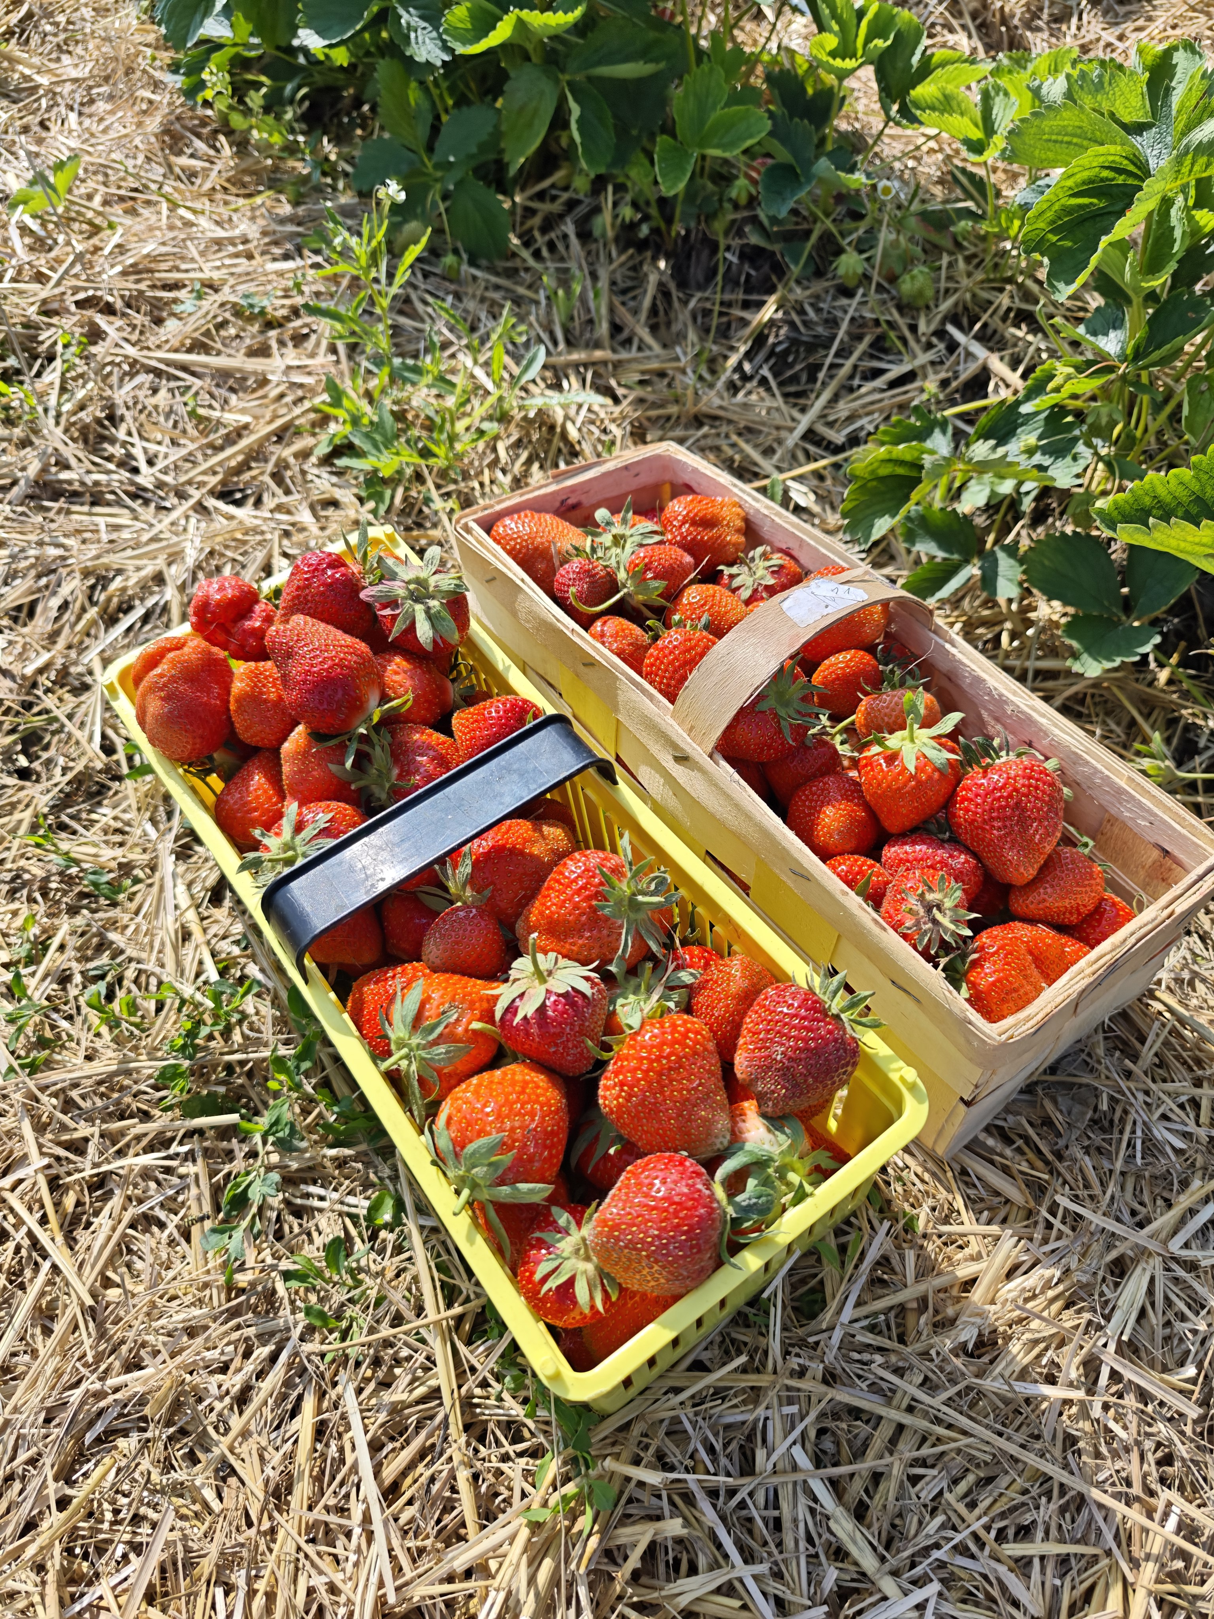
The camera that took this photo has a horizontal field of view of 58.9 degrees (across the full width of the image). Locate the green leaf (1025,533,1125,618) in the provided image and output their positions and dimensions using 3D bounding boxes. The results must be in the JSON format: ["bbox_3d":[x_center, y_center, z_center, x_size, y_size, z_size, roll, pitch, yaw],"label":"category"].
[{"bbox_3d":[0.260,-0.131,0.600,0.048,0.012,0.063,-40,68,-17],"label":"green leaf"}]

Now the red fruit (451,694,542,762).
[{"bbox_3d":[-0.048,-0.032,0.477,0.042,0.037,0.037,-22,16,14],"label":"red fruit"}]

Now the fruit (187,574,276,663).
[{"bbox_3d":[-0.163,-0.083,0.468,0.038,0.035,0.035,-1,53,1],"label":"fruit"}]

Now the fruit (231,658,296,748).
[{"bbox_3d":[-0.149,-0.046,0.470,0.034,0.038,0.034,-4,53,0],"label":"fruit"}]

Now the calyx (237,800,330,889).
[{"bbox_3d":[-0.120,0.013,0.403,0.039,0.037,0.017,12,11,11],"label":"calyx"}]

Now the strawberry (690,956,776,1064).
[{"bbox_3d":[0.048,0.077,0.414,0.037,0.044,0.037,6,38,-2],"label":"strawberry"}]

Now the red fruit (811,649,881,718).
[{"bbox_3d":[0.126,-0.067,0.568,0.034,0.035,0.034,-22,63,-36],"label":"red fruit"}]

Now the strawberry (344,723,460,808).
[{"bbox_3d":[-0.090,-0.018,0.483,0.052,0.038,0.038,-3,51,-25],"label":"strawberry"}]

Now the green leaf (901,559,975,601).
[{"bbox_3d":[0.185,-0.129,0.602,0.046,0.016,0.036,-11,55,-7],"label":"green leaf"}]

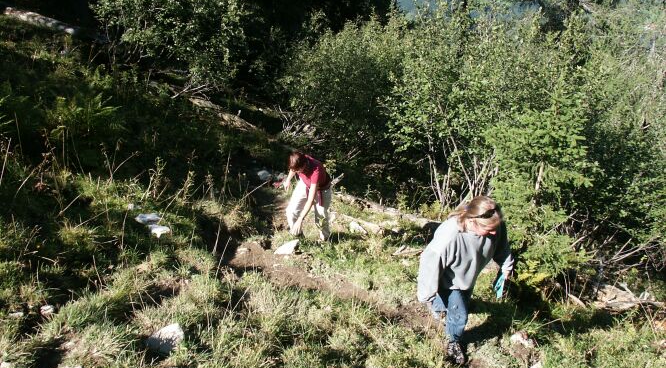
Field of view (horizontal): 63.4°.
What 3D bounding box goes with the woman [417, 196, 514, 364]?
[{"bbox_3d":[1.040,0.744,4.200,0.660,1.500,0.650,-14,25,-32],"label":"woman"}]

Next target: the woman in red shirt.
[{"bbox_3d":[-0.308,0.139,6.500,0.580,1.200,0.720,17,27,37],"label":"woman in red shirt"}]

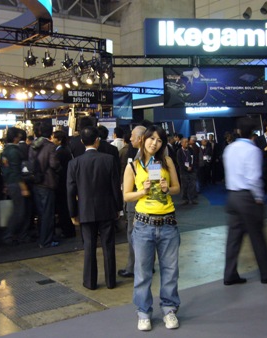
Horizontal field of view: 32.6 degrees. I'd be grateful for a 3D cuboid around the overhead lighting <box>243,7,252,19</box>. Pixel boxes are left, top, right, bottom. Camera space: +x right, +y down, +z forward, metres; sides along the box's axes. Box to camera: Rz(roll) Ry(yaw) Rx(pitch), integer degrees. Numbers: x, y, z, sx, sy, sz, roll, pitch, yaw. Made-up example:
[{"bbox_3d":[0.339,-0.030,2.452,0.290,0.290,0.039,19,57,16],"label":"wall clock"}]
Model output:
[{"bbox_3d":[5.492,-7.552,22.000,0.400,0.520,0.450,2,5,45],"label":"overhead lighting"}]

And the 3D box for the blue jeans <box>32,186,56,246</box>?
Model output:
[{"bbox_3d":[-1.246,0.648,6.420,0.320,0.870,0.270,2,4,41],"label":"blue jeans"}]

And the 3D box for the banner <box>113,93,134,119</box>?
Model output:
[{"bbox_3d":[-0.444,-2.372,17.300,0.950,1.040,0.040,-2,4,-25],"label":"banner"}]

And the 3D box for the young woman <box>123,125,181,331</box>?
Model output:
[{"bbox_3d":[0.138,0.454,3.600,0.450,1.560,0.340,-1,3,-3],"label":"young woman"}]

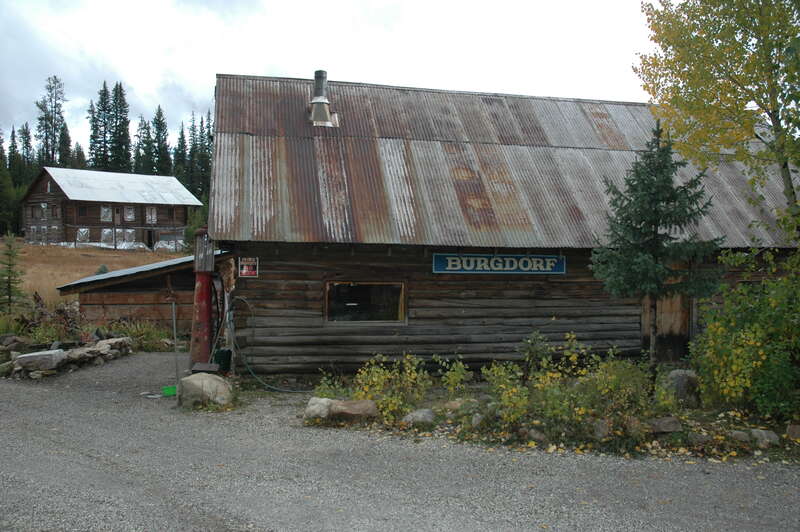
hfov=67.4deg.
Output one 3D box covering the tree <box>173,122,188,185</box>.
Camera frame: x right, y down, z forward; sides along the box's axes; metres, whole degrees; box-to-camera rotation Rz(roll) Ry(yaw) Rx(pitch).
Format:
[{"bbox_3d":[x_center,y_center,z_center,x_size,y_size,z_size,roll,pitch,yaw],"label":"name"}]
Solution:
[{"bbox_3d":[-32.220,-12.917,88.000,2.800,16.290,2.800,0,0,0],"label":"tree"}]

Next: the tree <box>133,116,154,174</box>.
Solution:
[{"bbox_3d":[-36.796,-12.982,86.000,3.300,16.930,3.300,0,0,0],"label":"tree"}]

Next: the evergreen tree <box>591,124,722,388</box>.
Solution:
[{"bbox_3d":[3.166,-0.056,7.400,1.620,3.380,1.620,0,0,0],"label":"evergreen tree"}]

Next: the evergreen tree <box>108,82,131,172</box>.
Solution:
[{"bbox_3d":[-39.303,-14.992,84.000,3.400,21.440,3.400,0,0,0],"label":"evergreen tree"}]

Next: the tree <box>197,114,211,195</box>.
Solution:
[{"bbox_3d":[-30.980,-14.737,95.000,2.535,19.491,2.500,0,-1,0],"label":"tree"}]

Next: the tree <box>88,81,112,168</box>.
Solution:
[{"bbox_3d":[-47.619,-17.193,95.000,3.803,23.770,3.700,0,-1,0],"label":"tree"}]

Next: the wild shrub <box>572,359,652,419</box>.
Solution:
[{"bbox_3d":[2.339,1.360,6.600,0.860,0.700,0.750,0,0,0],"label":"wild shrub"}]

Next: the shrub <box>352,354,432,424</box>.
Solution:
[{"bbox_3d":[-0.089,1.463,7.100,0.947,0.829,0.800,0,-1,0],"label":"shrub"}]

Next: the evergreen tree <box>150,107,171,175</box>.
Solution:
[{"bbox_3d":[-37.952,-15.213,95.000,3.486,20.125,3.400,0,-1,0],"label":"evergreen tree"}]

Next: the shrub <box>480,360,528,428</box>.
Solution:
[{"bbox_3d":[1.211,1.490,6.950,0.556,0.788,0.580,0,-1,0],"label":"shrub"}]

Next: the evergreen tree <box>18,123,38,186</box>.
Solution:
[{"bbox_3d":[-52.053,-12.120,84.000,2.900,15.970,2.900,0,0,0],"label":"evergreen tree"}]

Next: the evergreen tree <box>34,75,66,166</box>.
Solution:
[{"bbox_3d":[-47.805,-15.183,82.000,4.300,22.020,4.300,0,0,0],"label":"evergreen tree"}]

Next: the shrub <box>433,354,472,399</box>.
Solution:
[{"bbox_3d":[0.723,1.500,8.100,0.513,0.608,0.480,0,-1,0],"label":"shrub"}]

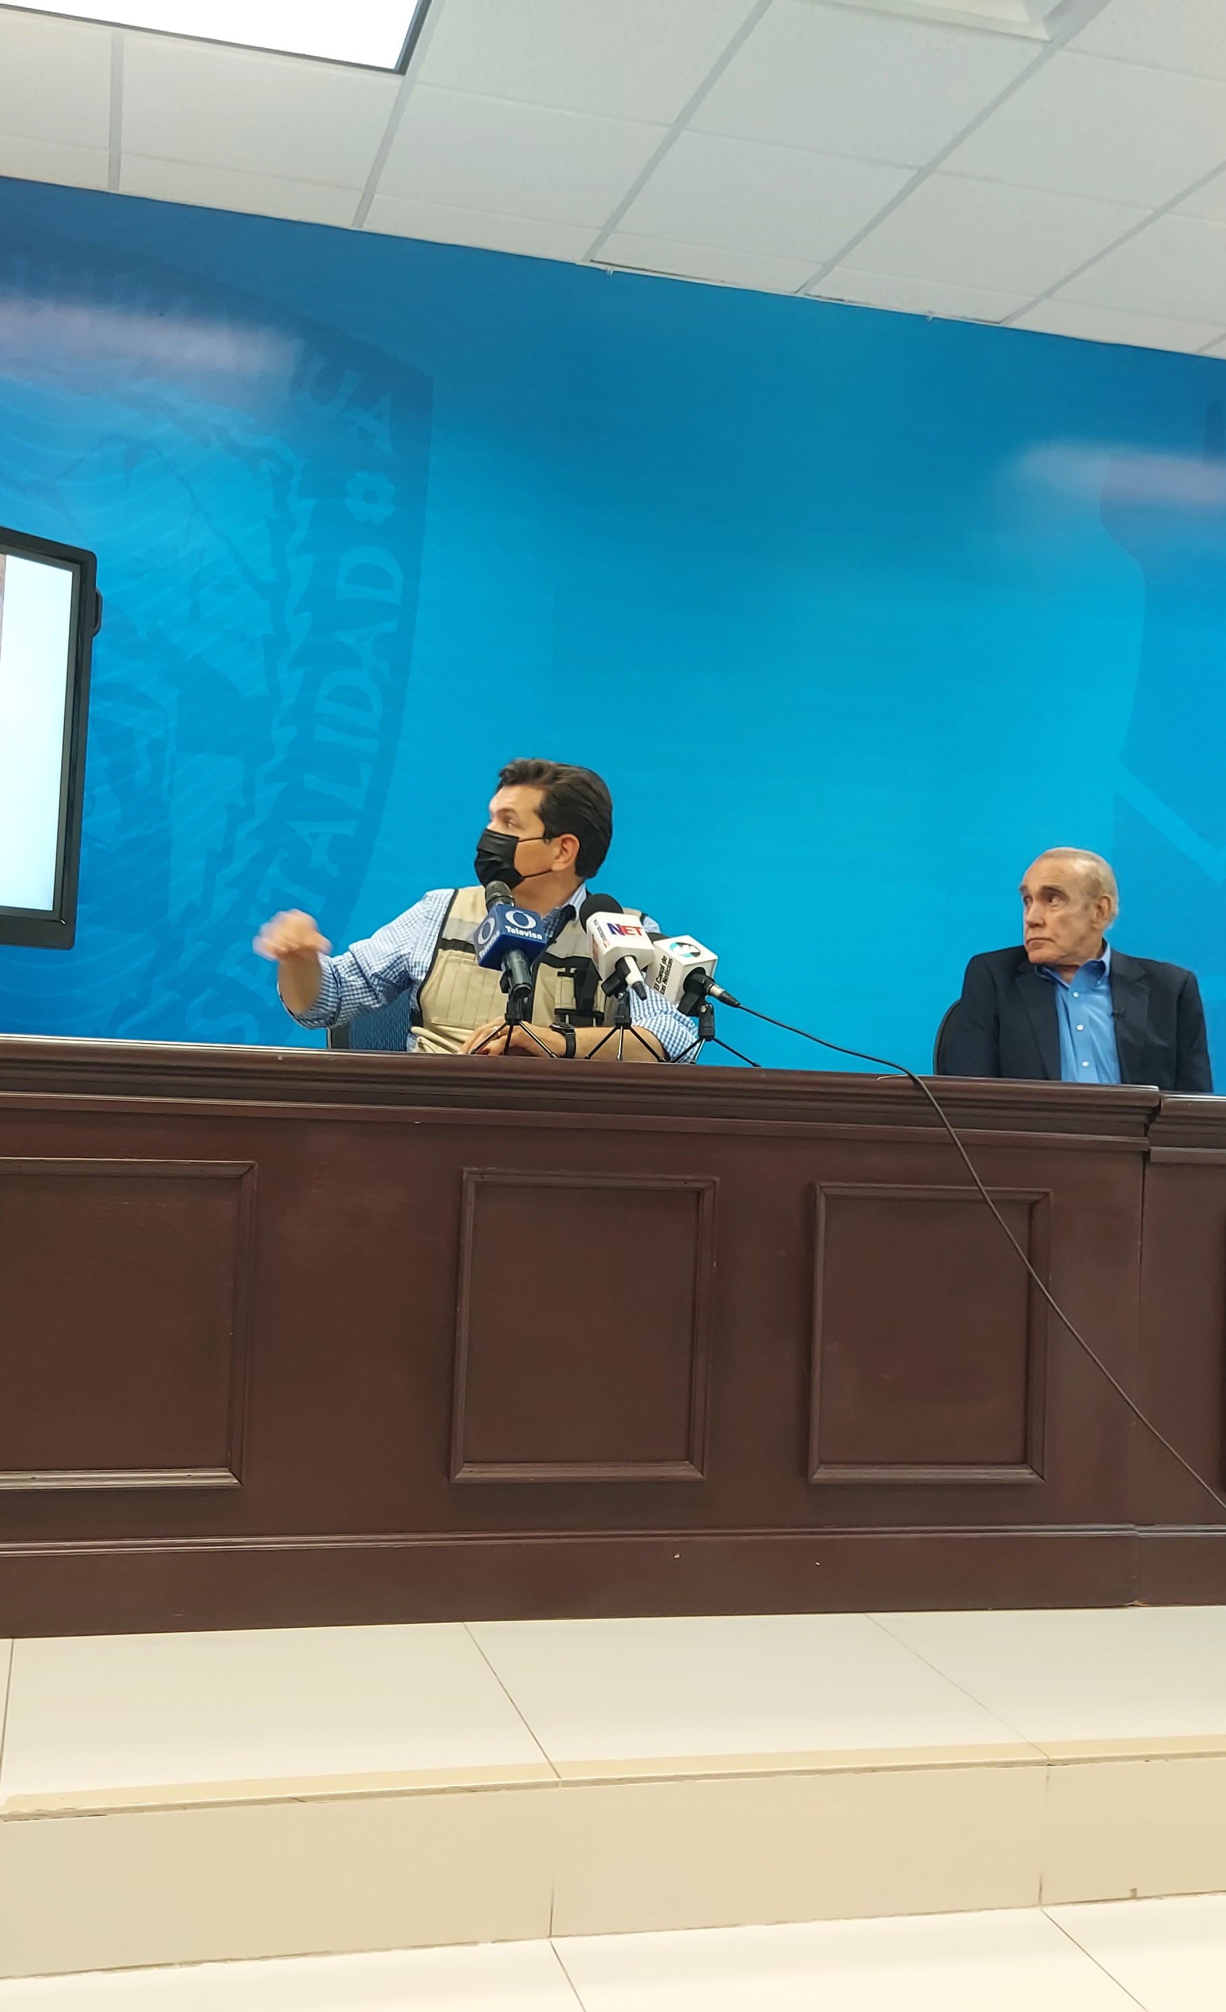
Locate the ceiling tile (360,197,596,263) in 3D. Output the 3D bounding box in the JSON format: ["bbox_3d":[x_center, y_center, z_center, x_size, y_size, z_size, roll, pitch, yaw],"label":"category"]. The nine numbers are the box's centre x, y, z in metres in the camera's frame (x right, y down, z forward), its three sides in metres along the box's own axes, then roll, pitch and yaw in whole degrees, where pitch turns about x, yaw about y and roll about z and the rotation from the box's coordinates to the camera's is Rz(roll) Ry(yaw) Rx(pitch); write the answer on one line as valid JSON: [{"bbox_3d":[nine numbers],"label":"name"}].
[{"bbox_3d":[-0.333,-2.006,4.972,0.586,0.020,0.203,3,0,-15],"label":"ceiling tile"}]

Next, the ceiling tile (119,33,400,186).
[{"bbox_3d":[-0.815,-2.034,4.414,0.602,0.025,0.602,3,0,-15],"label":"ceiling tile"}]

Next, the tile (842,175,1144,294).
[{"bbox_3d":[0.952,-1.944,4.880,0.586,0.020,0.586,3,0,-15],"label":"tile"}]

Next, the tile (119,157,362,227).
[{"bbox_3d":[-0.923,-2.039,4.821,0.602,0.025,0.224,3,0,-15],"label":"tile"}]

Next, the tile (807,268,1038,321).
[{"bbox_3d":[0.844,-1.952,5.290,0.602,0.025,0.221,3,0,-15],"label":"tile"}]

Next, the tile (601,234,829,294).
[{"bbox_3d":[0.255,-1.978,5.128,0.586,0.020,0.203,3,0,-15],"label":"tile"}]

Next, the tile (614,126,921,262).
[{"bbox_3d":[0.363,-1.976,4.728,0.602,0.025,0.602,3,0,-15],"label":"tile"}]

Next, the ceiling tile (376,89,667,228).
[{"bbox_3d":[-0.226,-2.005,4.571,0.602,0.025,0.602,3,0,-15],"label":"ceiling tile"}]

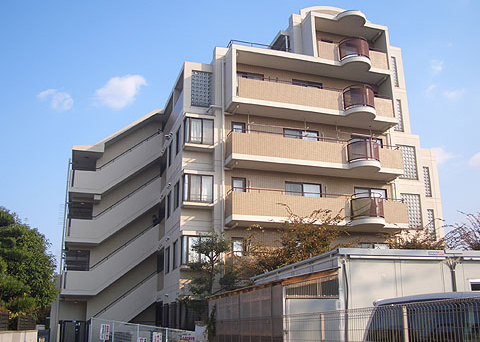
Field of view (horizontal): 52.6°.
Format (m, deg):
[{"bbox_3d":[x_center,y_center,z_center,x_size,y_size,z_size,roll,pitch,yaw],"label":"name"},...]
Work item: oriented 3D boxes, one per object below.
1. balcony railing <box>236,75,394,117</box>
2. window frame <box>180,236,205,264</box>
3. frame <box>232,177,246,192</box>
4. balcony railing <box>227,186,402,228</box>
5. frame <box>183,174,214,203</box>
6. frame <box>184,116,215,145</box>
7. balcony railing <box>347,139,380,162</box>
[{"bbox_3d":[4.151,-3.773,24.179,8.690,1.236,0.985,5,-17,-17],"label":"balcony railing"},{"bbox_3d":[-1.930,3.626,21.941,1.458,1.361,0.357,5,-17,-17],"label":"window frame"},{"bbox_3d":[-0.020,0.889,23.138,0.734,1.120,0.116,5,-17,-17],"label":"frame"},{"bbox_3d":[3.953,1.805,23.079,9.163,1.342,2.066,5,-17,-17],"label":"balcony railing"},{"bbox_3d":[-1.952,0.870,22.736,1.448,1.303,0.357,5,-17,-17],"label":"frame"},{"bbox_3d":[-1.975,-1.857,23.523,1.439,1.303,0.357,5,-17,-17],"label":"frame"},{"bbox_3d":[6.240,-0.946,24.011,1.622,1.130,0.869,5,-17,-17],"label":"balcony railing"}]

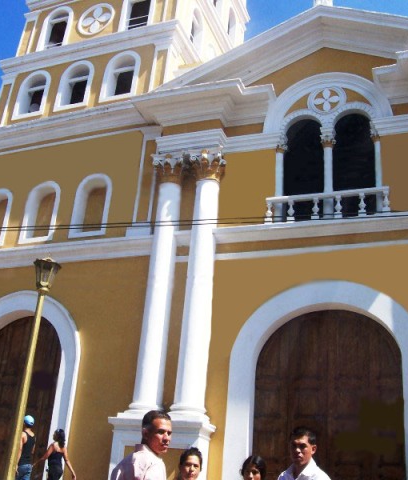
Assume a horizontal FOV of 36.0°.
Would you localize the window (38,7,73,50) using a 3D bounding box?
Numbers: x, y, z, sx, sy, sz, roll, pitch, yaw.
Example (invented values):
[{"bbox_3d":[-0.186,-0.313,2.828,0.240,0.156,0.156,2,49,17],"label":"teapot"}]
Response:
[{"bbox_3d":[-5.232,-7.432,22.566,1.240,1.996,0.420,-5,-26,22],"label":"window"}]

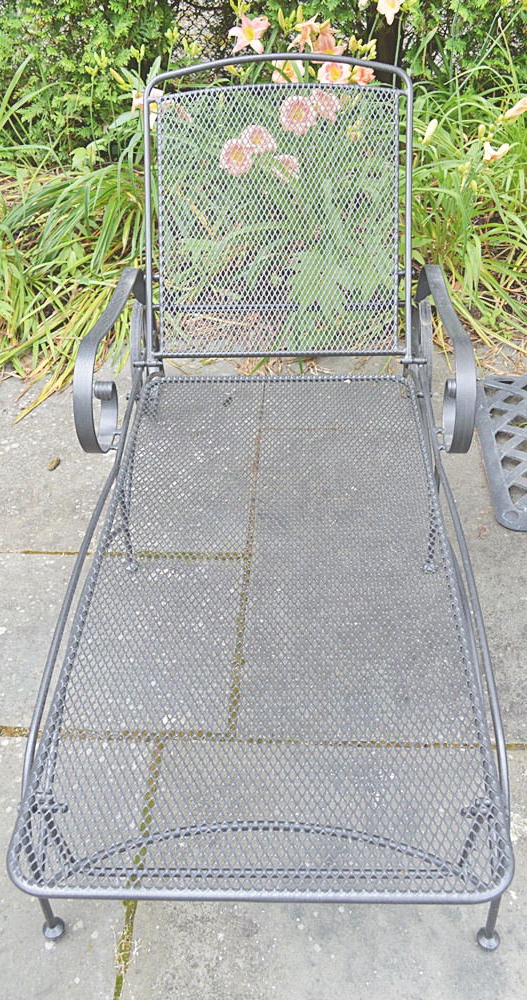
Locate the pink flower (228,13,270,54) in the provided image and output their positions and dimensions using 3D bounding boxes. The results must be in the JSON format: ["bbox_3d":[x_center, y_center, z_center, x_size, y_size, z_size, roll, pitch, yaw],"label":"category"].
[{"bbox_3d":[-0.046,-1.465,2.620,0.135,0.130,0.085,-3,41,-4],"label":"pink flower"}]

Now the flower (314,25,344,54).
[{"bbox_3d":[0.207,-1.456,2.650,0.110,0.120,0.085,-3,41,-4],"label":"flower"}]

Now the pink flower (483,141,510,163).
[{"bbox_3d":[0.750,-1.122,2.680,0.085,0.075,0.080,13,43,15],"label":"pink flower"}]

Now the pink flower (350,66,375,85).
[{"bbox_3d":[0.315,-1.351,2.650,0.085,0.070,0.085,29,49,29],"label":"pink flower"}]

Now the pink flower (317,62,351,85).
[{"bbox_3d":[0.223,-1.345,2.620,0.110,0.095,0.070,0,41,0],"label":"pink flower"}]

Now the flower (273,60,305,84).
[{"bbox_3d":[0.080,-1.364,2.650,0.110,0.100,0.070,0,41,0],"label":"flower"}]

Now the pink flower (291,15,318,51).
[{"bbox_3d":[0.137,-1.485,2.650,0.110,0.120,0.090,29,49,29],"label":"pink flower"}]

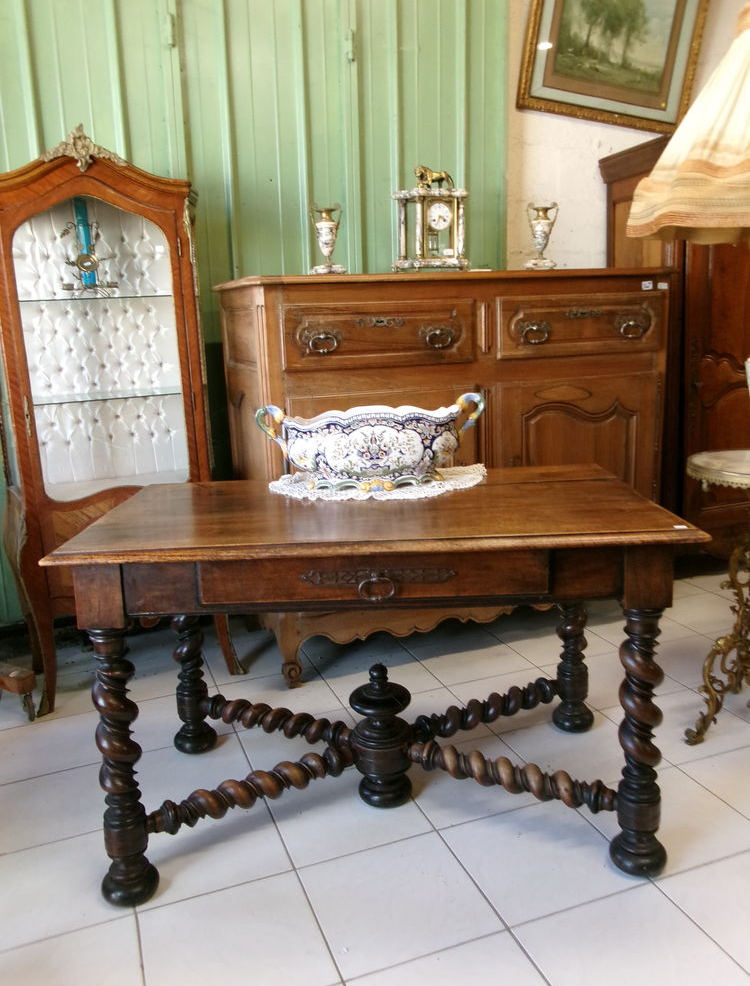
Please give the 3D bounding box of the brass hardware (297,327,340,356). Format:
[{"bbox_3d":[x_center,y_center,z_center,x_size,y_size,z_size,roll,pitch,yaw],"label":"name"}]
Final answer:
[{"bbox_3d":[-0.158,-0.451,2.423,0.122,0.071,0.032,-6,13,-17],"label":"brass hardware"}]

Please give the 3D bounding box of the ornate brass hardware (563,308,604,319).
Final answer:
[{"bbox_3d":[0.691,-0.592,2.676,0.149,0.039,0.013,-6,13,-17],"label":"ornate brass hardware"}]

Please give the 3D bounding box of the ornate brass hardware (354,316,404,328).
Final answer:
[{"bbox_3d":[0.016,-0.522,2.466,0.159,0.034,0.013,-6,13,-17],"label":"ornate brass hardware"}]

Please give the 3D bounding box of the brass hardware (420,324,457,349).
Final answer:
[{"bbox_3d":[0.196,-0.487,2.533,0.121,0.071,0.032,-6,13,-17],"label":"brass hardware"}]

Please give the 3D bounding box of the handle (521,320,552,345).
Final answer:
[{"bbox_3d":[0.521,-0.522,2.634,0.117,0.075,0.032,-6,13,-17],"label":"handle"}]

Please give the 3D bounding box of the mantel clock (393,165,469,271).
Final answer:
[{"bbox_3d":[0.181,-0.893,2.659,0.200,0.340,0.148,-8,14,-24],"label":"mantel clock"}]

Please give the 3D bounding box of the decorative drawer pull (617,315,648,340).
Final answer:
[{"bbox_3d":[0.872,-0.564,2.742,0.129,0.082,0.032,-6,13,-17],"label":"decorative drawer pull"}]

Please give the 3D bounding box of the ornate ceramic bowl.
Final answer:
[{"bbox_3d":[0.001,-0.127,1.984,0.570,0.212,0.235,-5,13,-13],"label":"ornate ceramic bowl"}]

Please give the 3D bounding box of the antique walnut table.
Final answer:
[{"bbox_3d":[0.013,0.381,1.899,1.208,0.744,0.742,-2,12,0],"label":"antique walnut table"}]

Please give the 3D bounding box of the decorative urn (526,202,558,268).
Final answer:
[{"bbox_3d":[0.575,-0.882,2.792,0.108,0.230,0.095,-6,13,-17],"label":"decorative urn"}]

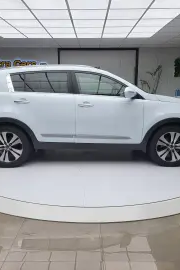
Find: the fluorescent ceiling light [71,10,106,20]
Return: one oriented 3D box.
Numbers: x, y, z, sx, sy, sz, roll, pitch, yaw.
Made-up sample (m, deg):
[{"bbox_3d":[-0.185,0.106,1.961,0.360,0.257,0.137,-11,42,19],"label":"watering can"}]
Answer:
[{"bbox_3d":[-0.003,-2.003,4.119,0.595,0.050,0.595,0,11,0],"label":"fluorescent ceiling light"}]

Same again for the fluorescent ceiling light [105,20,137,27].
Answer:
[{"bbox_3d":[0.602,-2.120,4.708,0.595,0.050,0.595,0,11,0],"label":"fluorescent ceiling light"}]

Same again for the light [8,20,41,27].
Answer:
[{"bbox_3d":[-1.200,-2.120,4.708,0.595,0.050,0.595,0,11,0],"label":"light"}]

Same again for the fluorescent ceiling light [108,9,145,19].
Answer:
[{"bbox_3d":[0.599,-2.003,4.119,0.595,0.050,0.595,0,11,0],"label":"fluorescent ceiling light"}]

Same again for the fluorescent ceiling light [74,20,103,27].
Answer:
[{"bbox_3d":[0.000,-2.120,4.708,0.595,0.050,0.595,0,11,0],"label":"fluorescent ceiling light"}]

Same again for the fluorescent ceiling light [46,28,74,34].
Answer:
[{"bbox_3d":[-0.598,-2.237,5.301,0.595,0.050,0.595,0,11,0],"label":"fluorescent ceiling light"}]

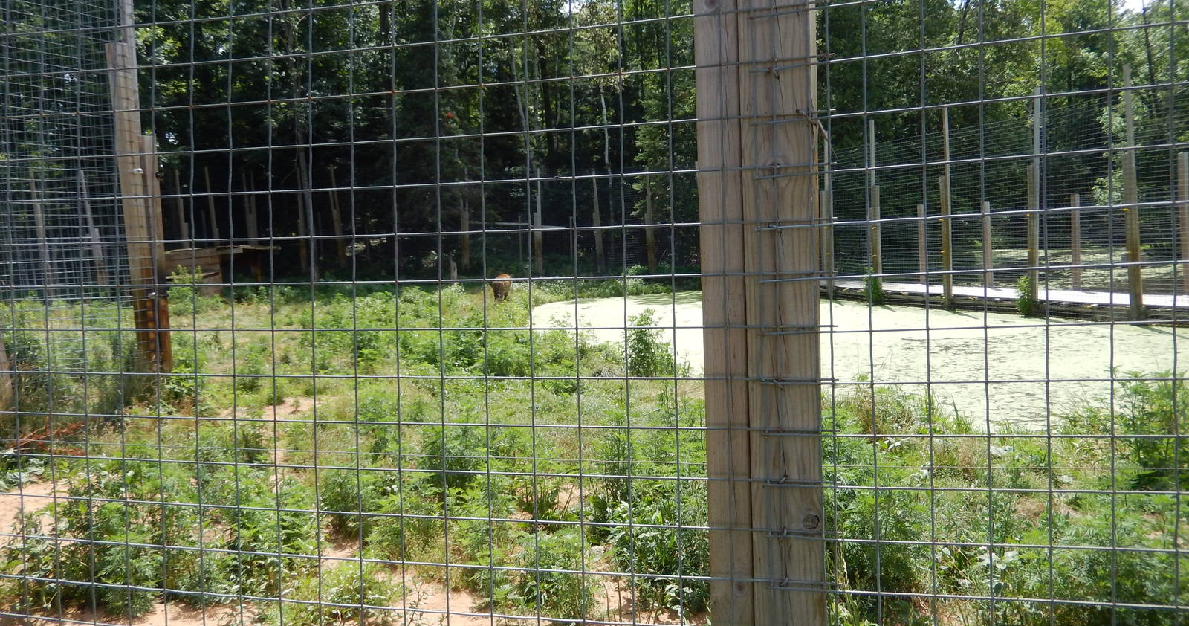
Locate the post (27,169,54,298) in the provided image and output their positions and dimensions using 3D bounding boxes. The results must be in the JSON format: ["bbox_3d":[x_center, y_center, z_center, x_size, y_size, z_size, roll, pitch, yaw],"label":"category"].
[{"bbox_3d":[-18.375,-2.636,28.500,0.260,4.350,0.220,-6,5,0],"label":"post"}]

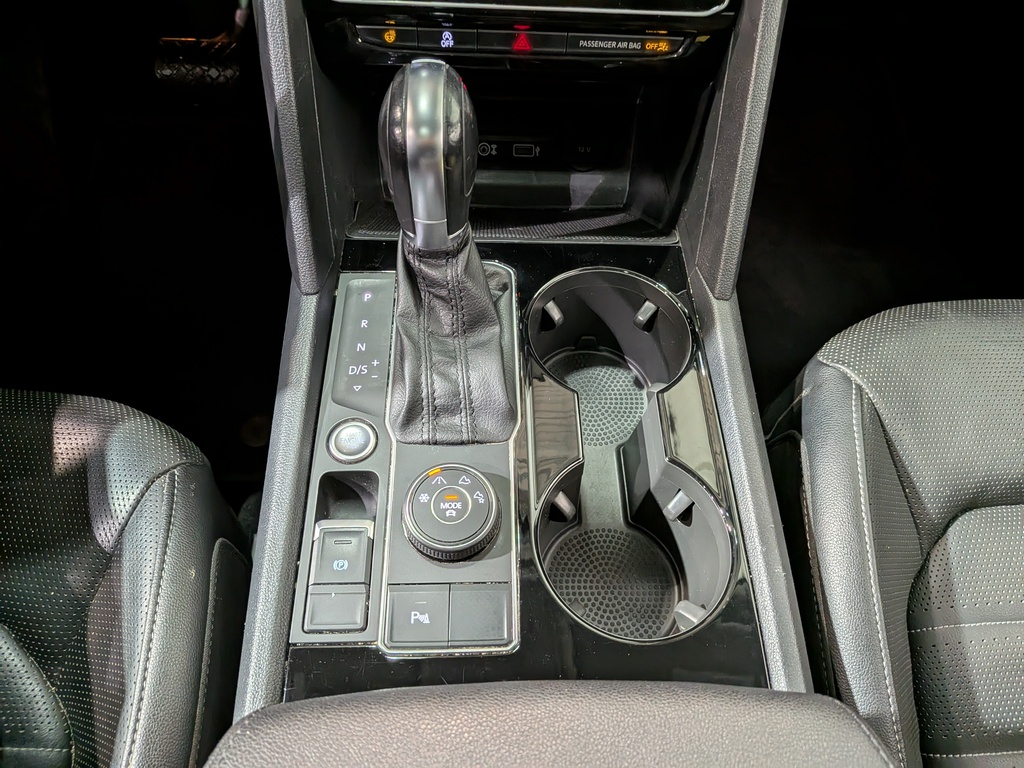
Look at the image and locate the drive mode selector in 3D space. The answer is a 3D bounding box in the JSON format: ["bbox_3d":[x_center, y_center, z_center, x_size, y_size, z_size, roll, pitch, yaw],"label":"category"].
[{"bbox_3d":[-0.030,0.063,0.346,0.045,0.020,0.045,1,60,-3],"label":"drive mode selector"}]

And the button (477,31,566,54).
[{"bbox_3d":[0.005,-0.187,0.386,0.049,0.011,0.010,1,50,-3],"label":"button"}]

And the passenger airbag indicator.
[{"bbox_3d":[0.062,-0.187,0.388,0.064,0.010,0.010,1,50,-3],"label":"passenger airbag indicator"}]

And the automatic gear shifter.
[{"bbox_3d":[-0.029,-0.057,0.342,0.069,0.150,0.122,1,60,-3],"label":"automatic gear shifter"}]

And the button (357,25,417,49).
[{"bbox_3d":[-0.067,-0.188,0.381,0.032,0.011,0.010,1,50,-3],"label":"button"}]

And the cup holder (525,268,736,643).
[{"bbox_3d":[0.059,0.040,0.412,0.102,0.068,0.222,1,60,-3],"label":"cup holder"}]

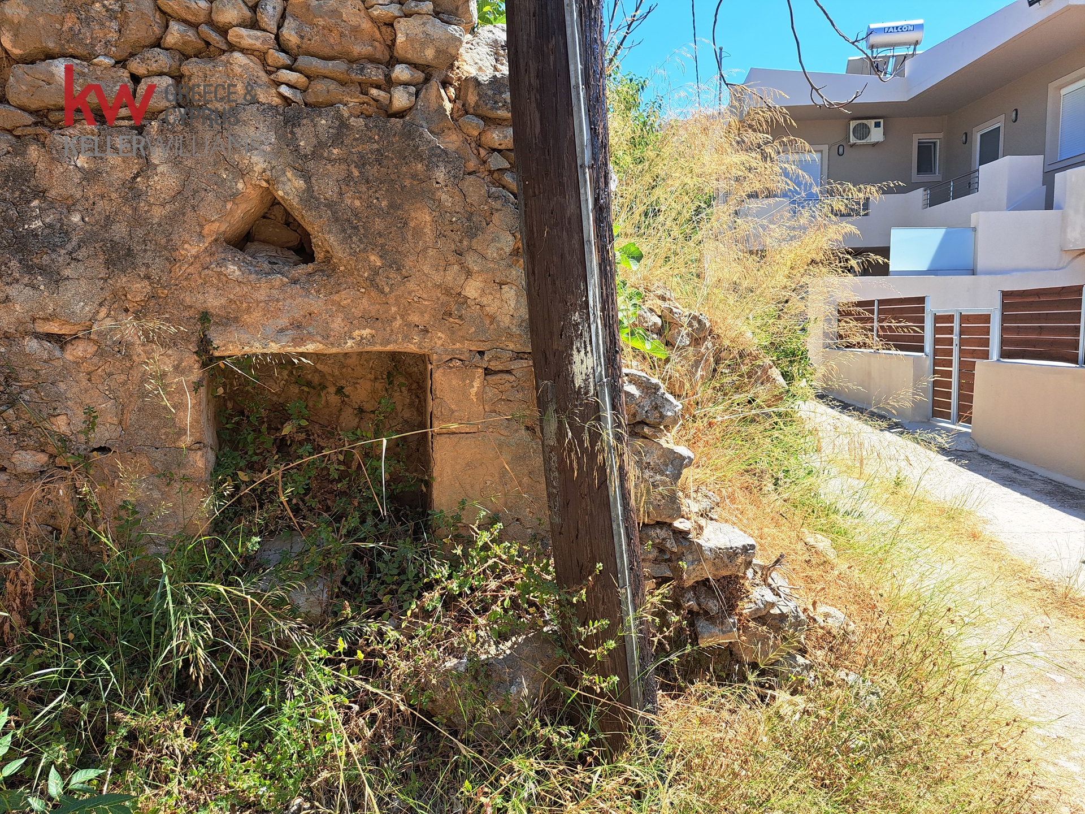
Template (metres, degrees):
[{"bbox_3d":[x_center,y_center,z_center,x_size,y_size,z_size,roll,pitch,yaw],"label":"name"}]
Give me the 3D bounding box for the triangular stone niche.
[{"bbox_3d":[-1.115,-0.720,3.120,0.370,0.300,0.240,1,1,0],"label":"triangular stone niche"}]

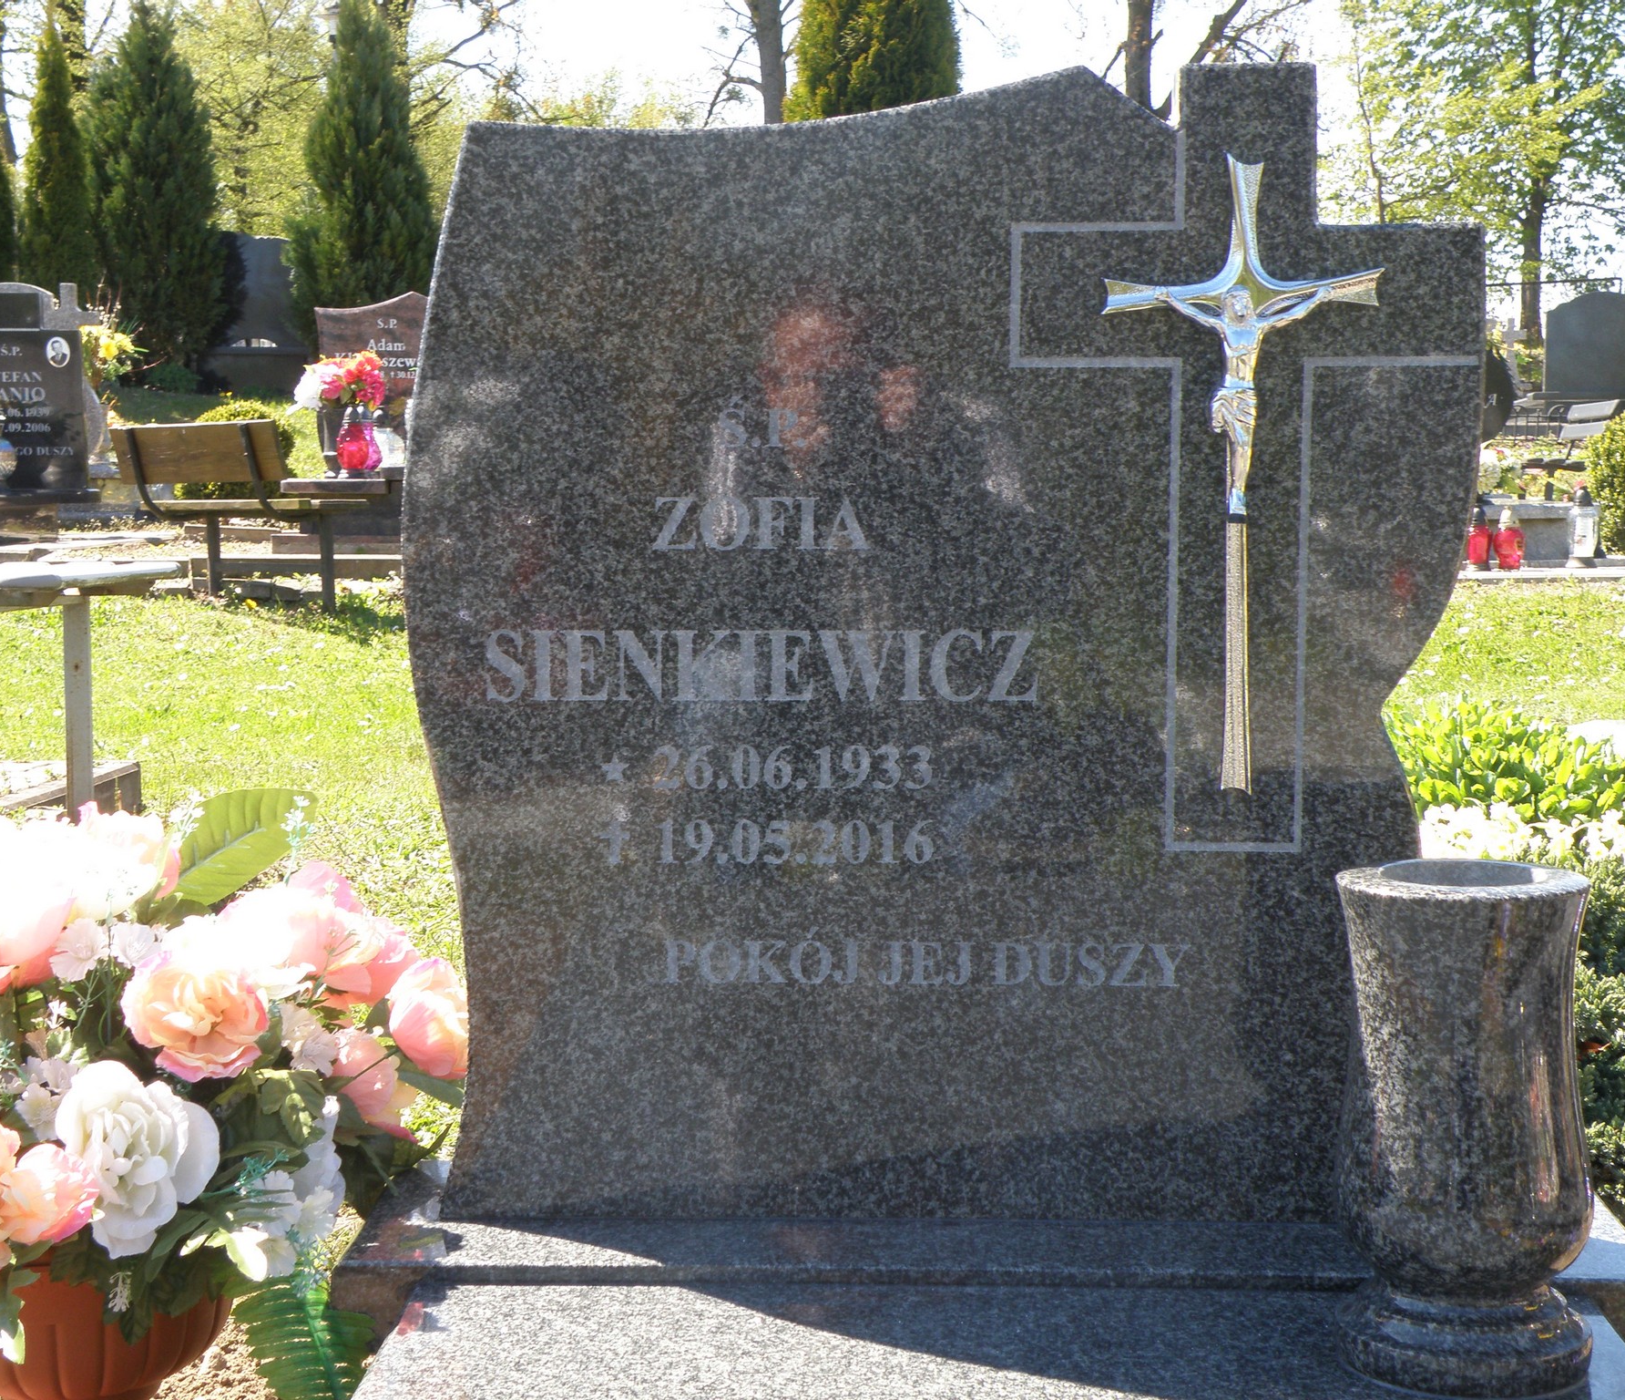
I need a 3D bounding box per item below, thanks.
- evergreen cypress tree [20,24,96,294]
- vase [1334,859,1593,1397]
[{"bbox_3d":[-5.730,-3.760,22.500,0.620,2.750,0.620,0,6,2],"label":"evergreen cypress tree"},{"bbox_3d":[0.402,0.259,1.835,0.149,0.303,0.149,0,6,2],"label":"vase"}]

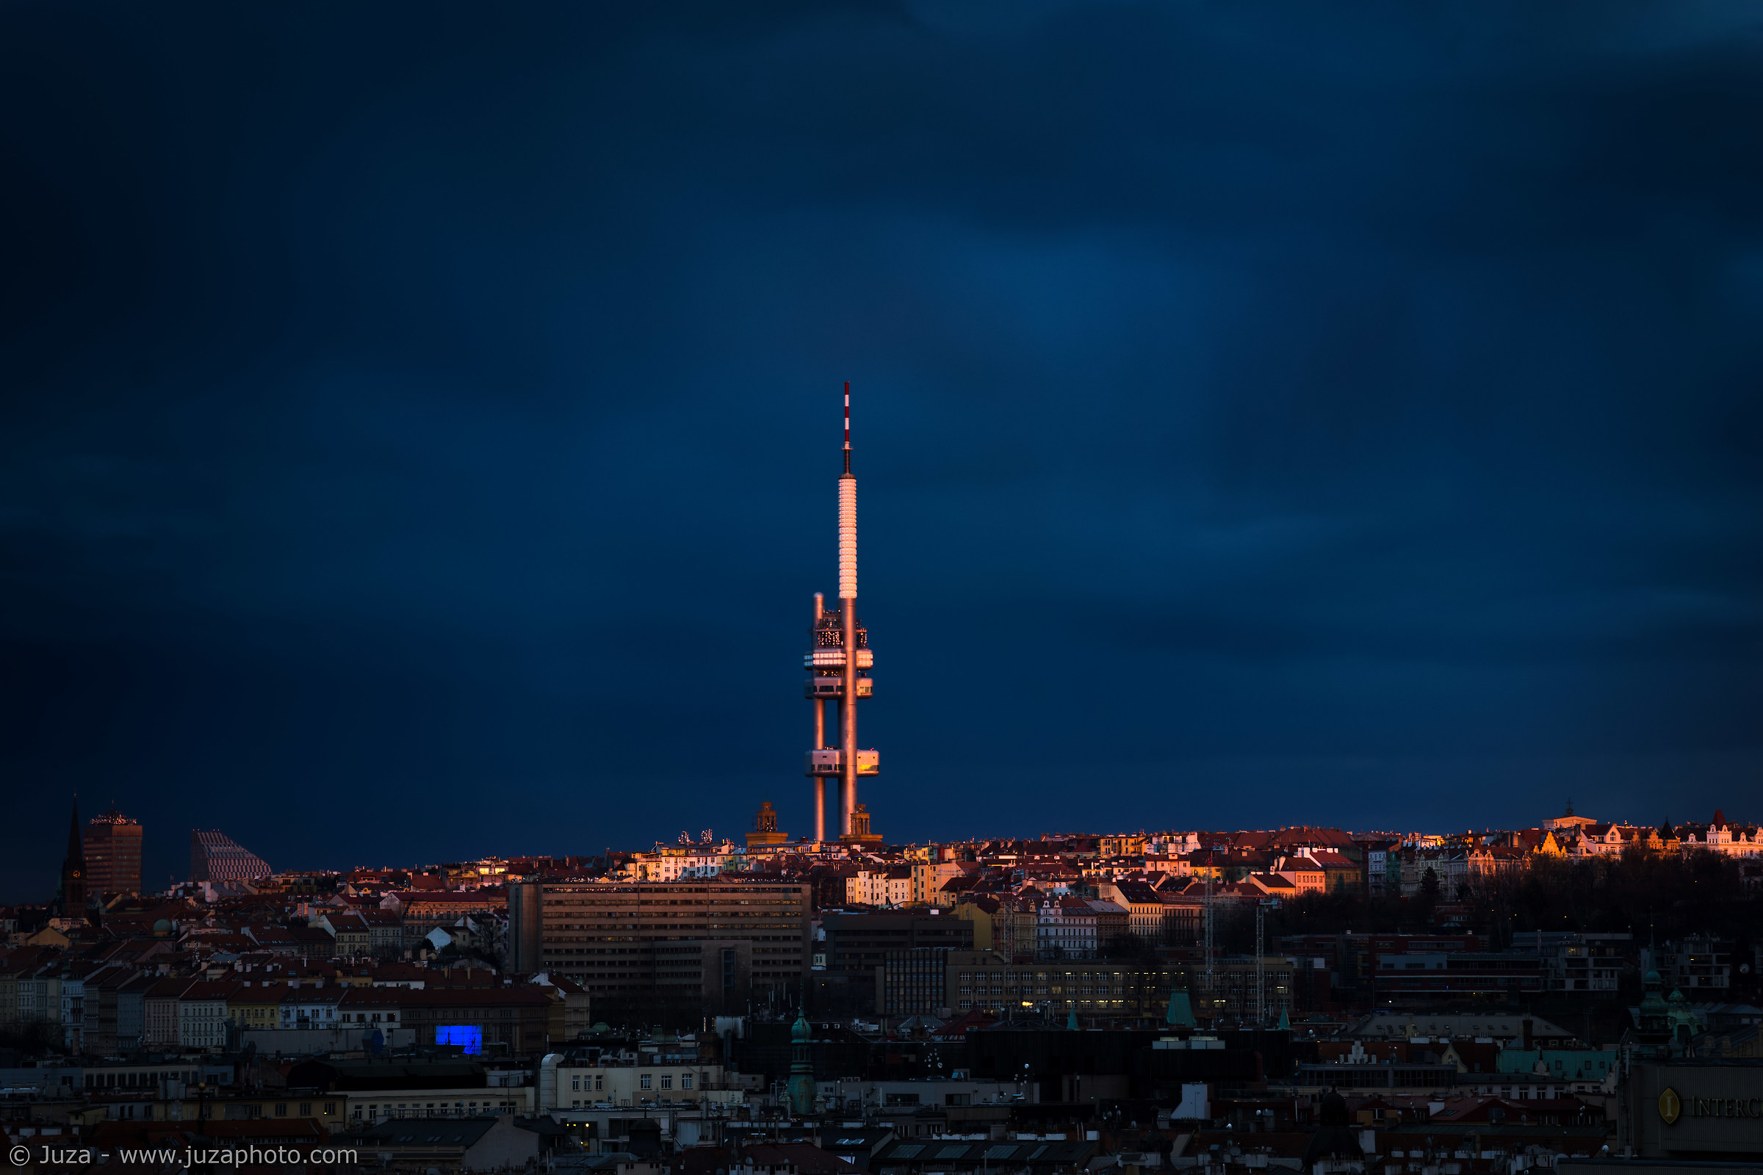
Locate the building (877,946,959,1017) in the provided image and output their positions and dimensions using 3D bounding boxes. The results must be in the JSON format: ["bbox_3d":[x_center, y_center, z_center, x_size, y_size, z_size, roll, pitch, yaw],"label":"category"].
[{"bbox_3d":[9.960,109.830,2139.000,20.000,19.470,15.000,1,-3,-18],"label":"building"}]

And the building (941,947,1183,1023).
[{"bbox_3d":[50.410,111.590,2139.600,69.000,20.610,16.000,1,-3,-19],"label":"building"}]

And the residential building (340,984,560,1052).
[{"bbox_3d":[-110.110,113.180,2002.130,58.000,18.950,15.000,-1,-3,18],"label":"residential building"}]

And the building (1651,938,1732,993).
[{"bbox_3d":[223.600,104.250,2119.000,20.000,16.260,15.000,0,-3,-8],"label":"building"}]

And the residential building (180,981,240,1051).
[{"bbox_3d":[-175.450,115.140,2044.970,17.000,20.290,13.000,-3,-4,40],"label":"residential building"}]

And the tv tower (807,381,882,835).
[{"bbox_3d":[-15.100,28.590,3010.000,30.000,216.000,30.000,0,-3,0],"label":"tv tower"}]

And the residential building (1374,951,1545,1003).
[{"bbox_3d":[160.100,108.430,2130.200,45.000,15.200,17.000,0,-3,-14],"label":"residential building"}]

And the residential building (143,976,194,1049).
[{"bbox_3d":[-187.310,115.250,2056.770,14.500,21.510,13.000,-3,-4,43],"label":"residential building"}]

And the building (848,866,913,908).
[{"bbox_3d":[-1.070,103.290,2616.980,22.000,16.840,14.000,0,-3,-3],"label":"building"}]

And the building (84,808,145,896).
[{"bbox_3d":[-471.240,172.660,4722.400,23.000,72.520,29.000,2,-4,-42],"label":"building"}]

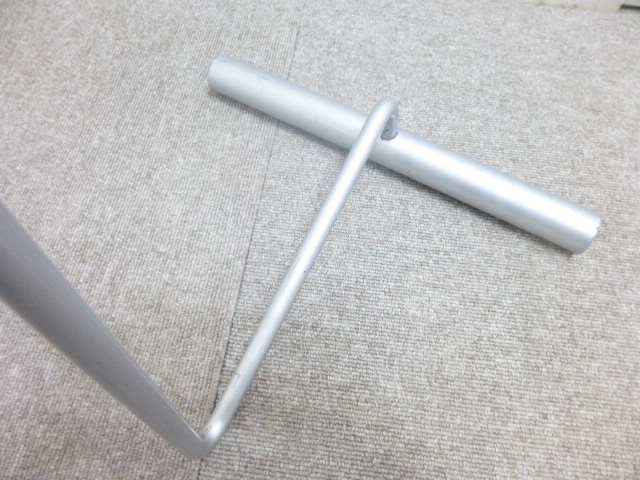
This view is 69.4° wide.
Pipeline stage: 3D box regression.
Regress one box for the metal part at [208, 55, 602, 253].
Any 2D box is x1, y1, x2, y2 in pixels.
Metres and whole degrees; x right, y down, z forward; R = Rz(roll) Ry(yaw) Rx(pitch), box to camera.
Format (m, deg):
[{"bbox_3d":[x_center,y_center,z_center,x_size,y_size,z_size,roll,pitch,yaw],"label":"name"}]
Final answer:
[{"bbox_3d":[0.051,-0.074,0.362,0.319,0.032,0.032,27,67,13],"label":"metal part"}]

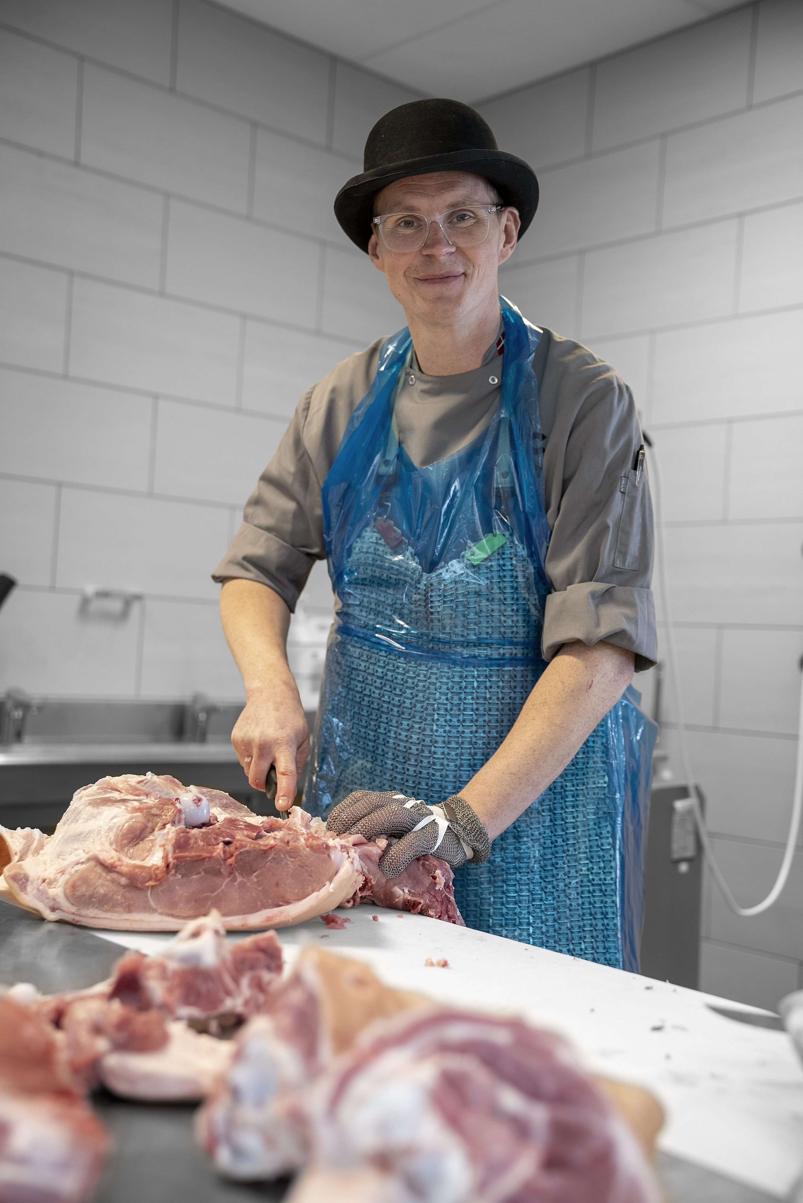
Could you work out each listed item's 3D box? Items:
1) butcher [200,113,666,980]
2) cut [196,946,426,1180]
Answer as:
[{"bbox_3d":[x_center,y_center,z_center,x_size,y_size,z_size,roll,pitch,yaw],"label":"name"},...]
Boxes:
[{"bbox_3d":[0.070,0.296,1.750,0.540,1.820,0.500,2,-2,25],"label":"butcher"},{"bbox_3d":[-0.042,0.297,0.980,0.125,0.130,0.220,2,-2,27],"label":"cut"}]

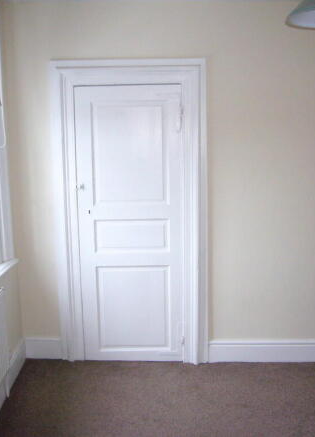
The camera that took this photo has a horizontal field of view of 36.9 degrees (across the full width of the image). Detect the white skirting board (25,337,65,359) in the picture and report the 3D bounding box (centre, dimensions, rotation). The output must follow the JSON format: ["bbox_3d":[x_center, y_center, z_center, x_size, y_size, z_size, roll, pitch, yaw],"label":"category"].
[{"bbox_3d":[-0.809,0.934,3.411,0.285,0.166,0.027,-1,7,3],"label":"white skirting board"}]

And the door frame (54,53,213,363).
[{"bbox_3d":[-0.175,-0.007,3.240,1.040,2.090,0.100,-1,7,3],"label":"door frame"}]

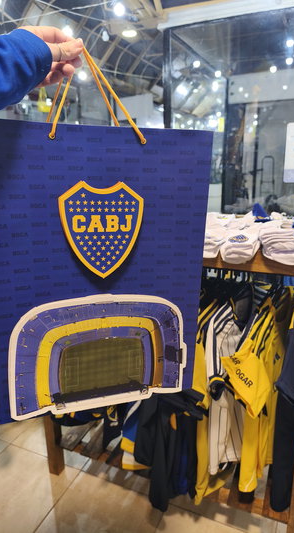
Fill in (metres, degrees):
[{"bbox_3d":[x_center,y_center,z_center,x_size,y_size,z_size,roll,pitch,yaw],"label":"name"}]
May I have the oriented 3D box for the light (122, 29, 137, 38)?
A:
[{"bbox_3d":[-0.186,-2.470,3.757,0.165,0.050,0.165,-1,13,0],"label":"light"}]

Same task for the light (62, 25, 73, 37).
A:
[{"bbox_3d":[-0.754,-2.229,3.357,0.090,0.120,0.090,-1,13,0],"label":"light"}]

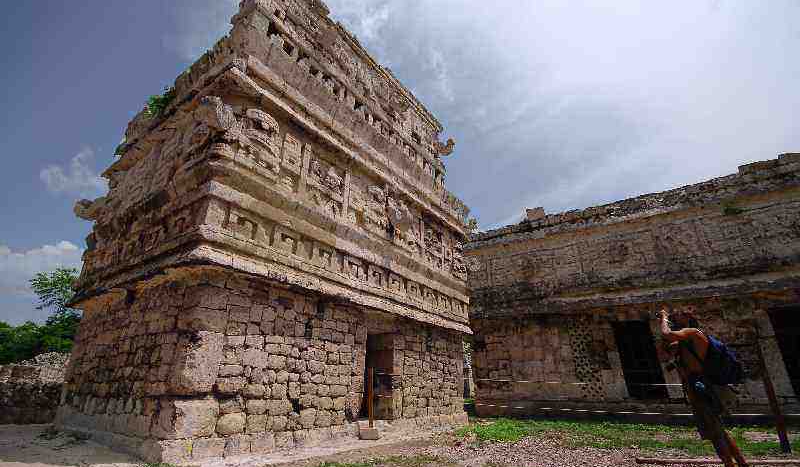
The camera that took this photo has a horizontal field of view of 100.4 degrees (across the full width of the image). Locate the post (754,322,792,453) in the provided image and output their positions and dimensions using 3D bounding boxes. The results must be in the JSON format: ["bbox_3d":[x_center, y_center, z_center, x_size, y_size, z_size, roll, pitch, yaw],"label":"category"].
[{"bbox_3d":[5.600,2.300,5.050,0.085,1.800,0.085,-9,-28,35],"label":"post"}]

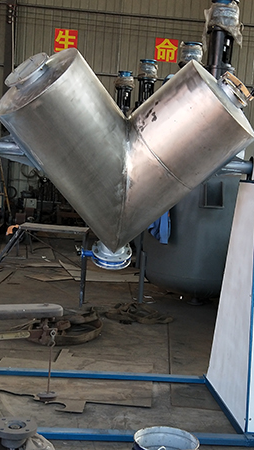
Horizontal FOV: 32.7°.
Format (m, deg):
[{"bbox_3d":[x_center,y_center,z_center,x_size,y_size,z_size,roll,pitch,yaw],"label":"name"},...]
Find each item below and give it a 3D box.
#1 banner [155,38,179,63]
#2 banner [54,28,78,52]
[{"bbox_3d":[1.057,-4.605,11.447,0.605,0.605,0.020,4,5,-2],"label":"banner"},{"bbox_3d":[-1.579,-4.820,11.344,0.605,0.605,0.020,4,5,-2],"label":"banner"}]

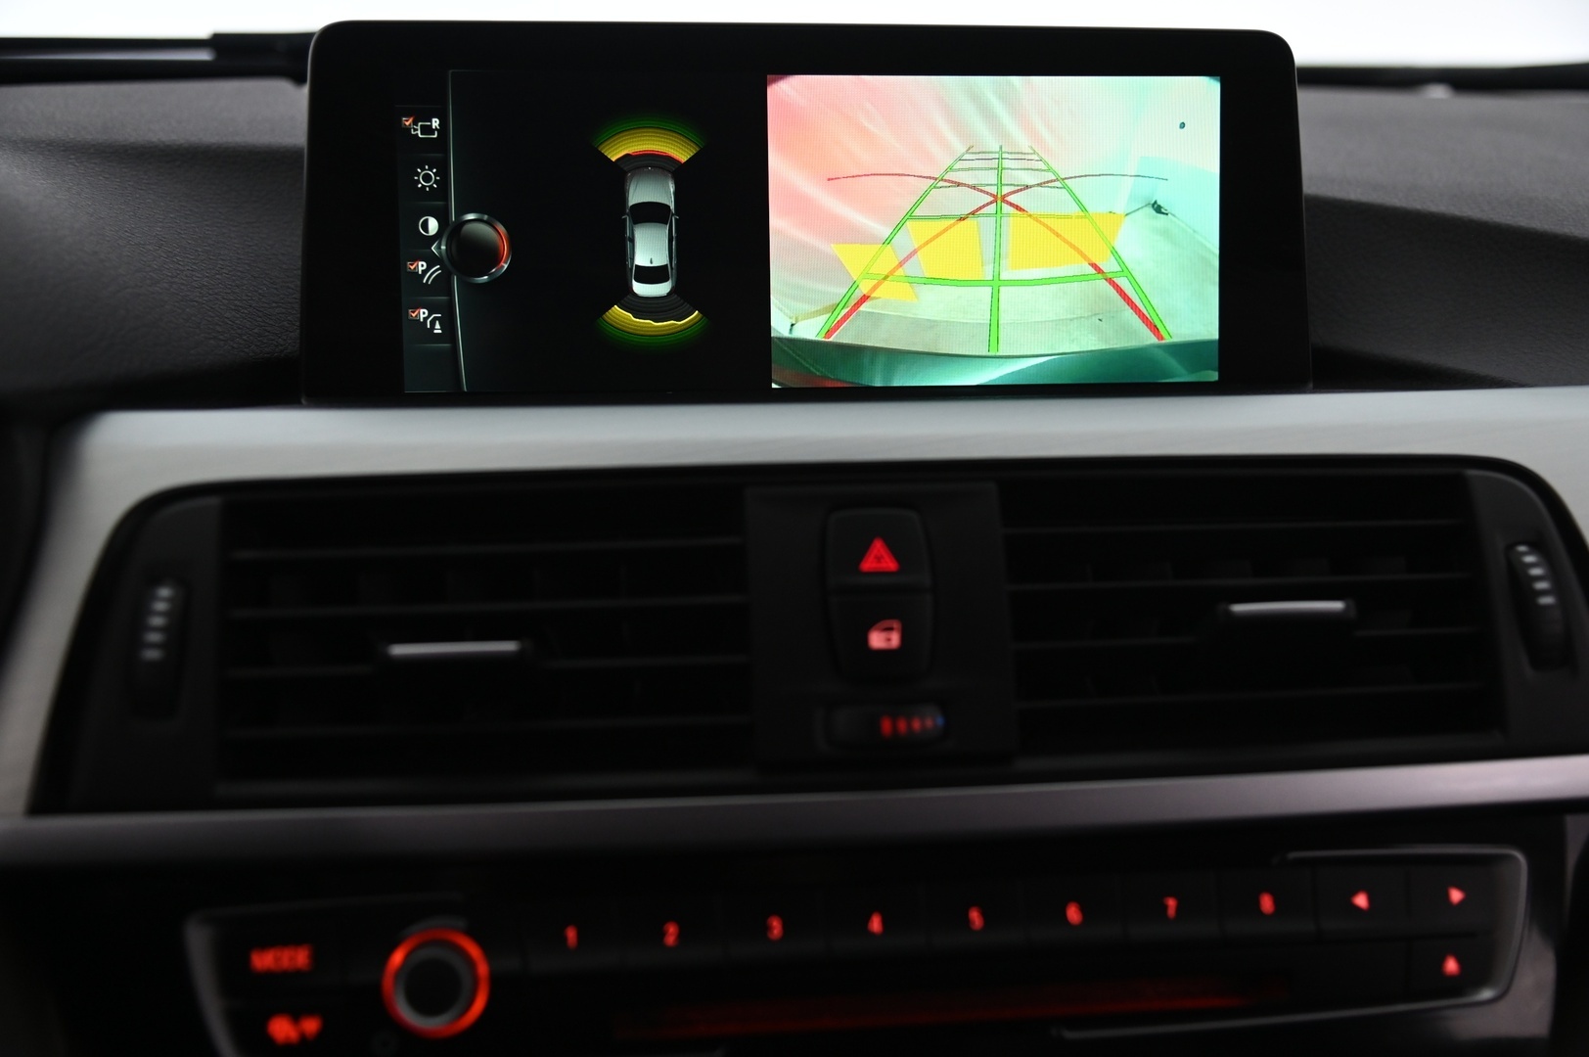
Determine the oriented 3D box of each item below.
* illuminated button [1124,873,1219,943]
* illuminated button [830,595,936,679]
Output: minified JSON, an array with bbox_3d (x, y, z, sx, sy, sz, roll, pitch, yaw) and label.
[{"bbox_3d":[0.076,0.078,0.398,0.019,0.013,0.008,-1,-16,-7],"label":"illuminated button"},{"bbox_3d":[0.018,0.023,0.412,0.021,0.017,0.008,-1,-11,-7],"label":"illuminated button"}]

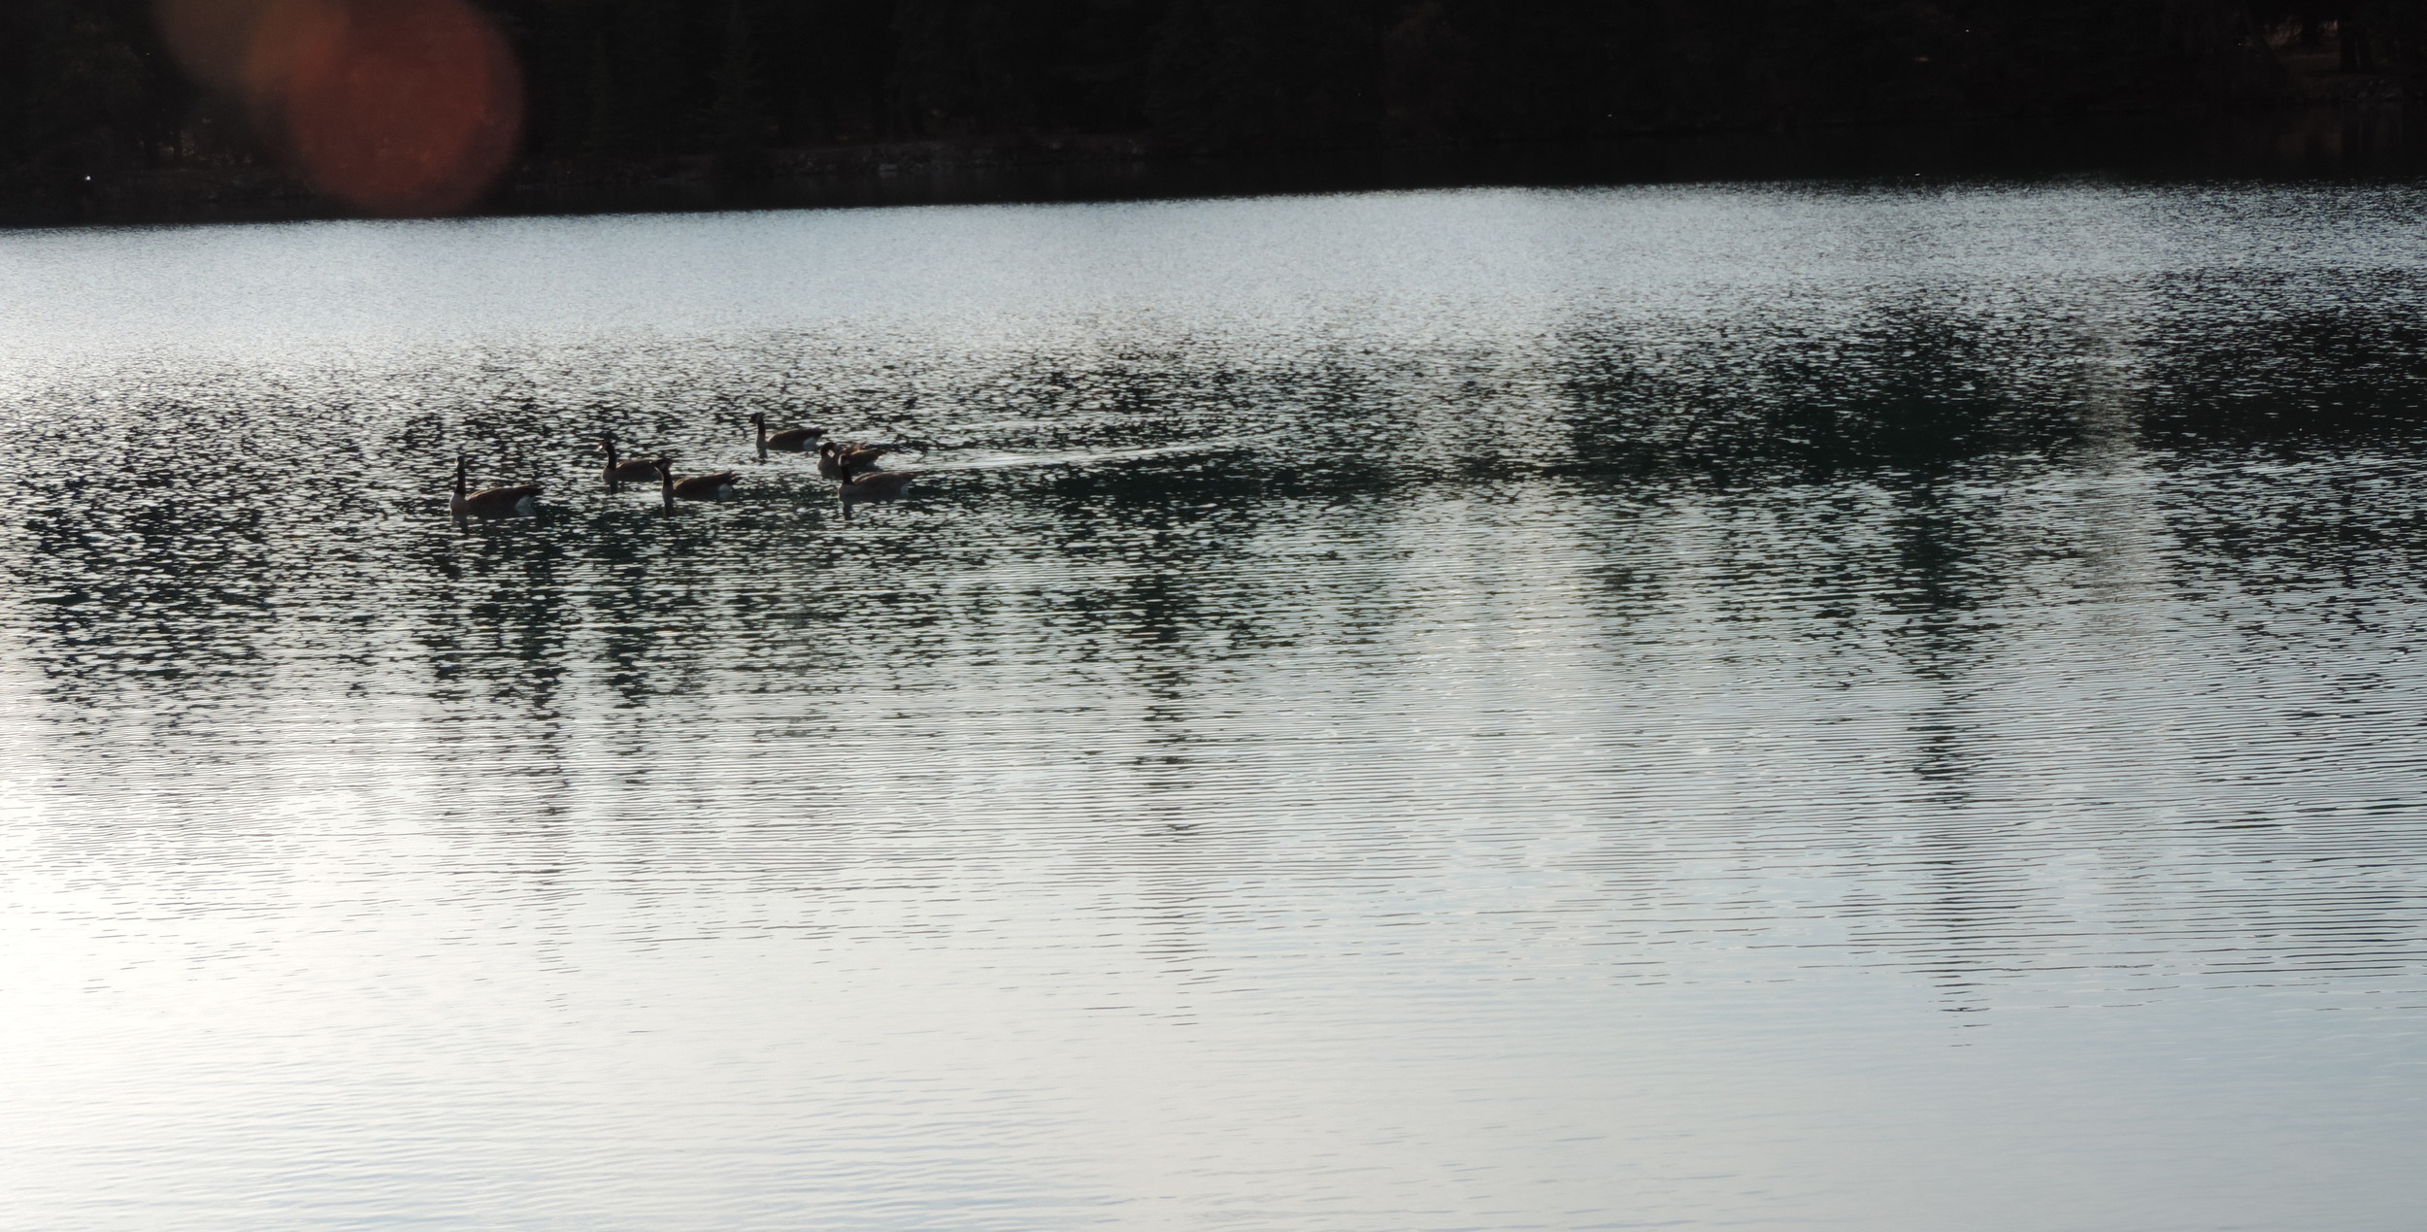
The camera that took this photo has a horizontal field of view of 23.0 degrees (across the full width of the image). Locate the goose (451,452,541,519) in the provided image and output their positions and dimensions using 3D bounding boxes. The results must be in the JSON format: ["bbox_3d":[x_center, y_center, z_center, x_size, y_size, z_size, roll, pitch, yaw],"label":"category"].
[{"bbox_3d":[-5.567,-0.979,46.258,0.700,0.480,0.270,-2,5,12],"label":"goose"}]

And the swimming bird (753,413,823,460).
[{"bbox_3d":[-3.839,-1.664,53.872,0.670,0.400,0.270,-2,5,10],"label":"swimming bird"}]

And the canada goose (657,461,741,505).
[{"bbox_3d":[-4.086,-1.071,47.118,0.660,0.380,0.270,-2,5,10],"label":"canada goose"}]

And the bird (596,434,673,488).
[{"bbox_3d":[-4.831,-1.298,49.849,0.640,0.440,0.270,-2,5,5],"label":"bird"}]

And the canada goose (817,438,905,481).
[{"bbox_3d":[-2.949,-1.269,49.060,0.620,0.340,0.270,-5,6,-30],"label":"canada goose"}]

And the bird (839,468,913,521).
[{"bbox_3d":[-2.587,-1.056,45.921,0.640,0.410,0.270,-3,5,0],"label":"bird"}]

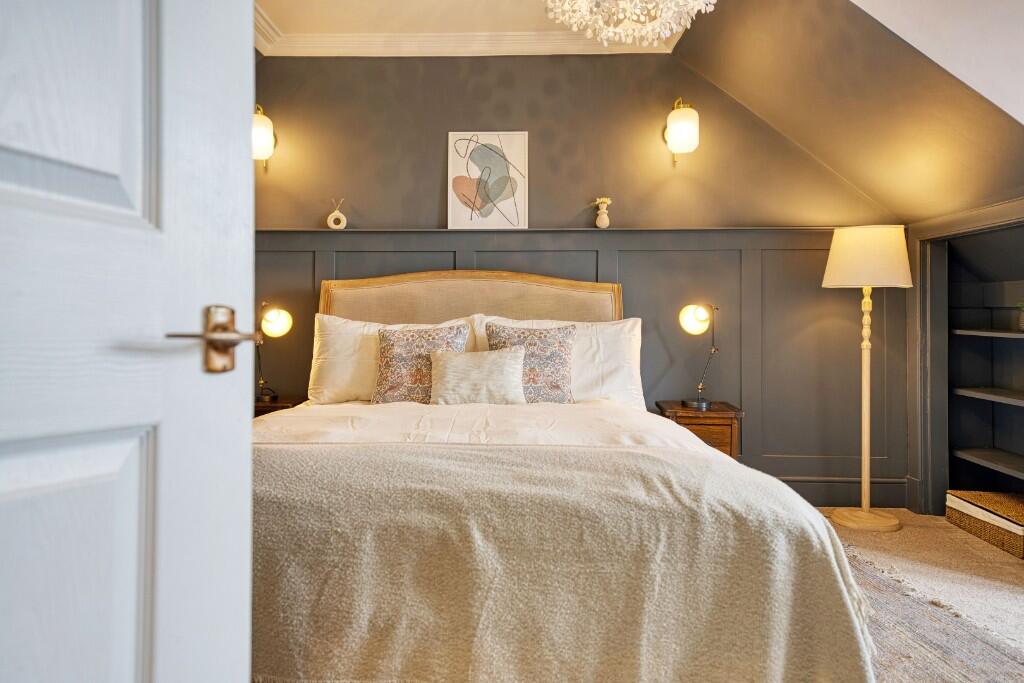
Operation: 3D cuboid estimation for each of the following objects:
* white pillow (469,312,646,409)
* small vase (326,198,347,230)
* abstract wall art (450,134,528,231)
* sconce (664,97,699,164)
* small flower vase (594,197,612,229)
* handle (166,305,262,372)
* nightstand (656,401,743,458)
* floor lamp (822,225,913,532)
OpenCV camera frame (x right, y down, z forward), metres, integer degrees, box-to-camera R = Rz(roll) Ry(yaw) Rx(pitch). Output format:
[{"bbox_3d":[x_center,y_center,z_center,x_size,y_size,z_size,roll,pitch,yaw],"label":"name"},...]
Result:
[{"bbox_3d":[0.236,0.106,3.430,0.860,0.460,0.190,-1,-22,3],"label":"white pillow"},{"bbox_3d":[-0.956,-0.692,3.720,0.108,0.170,0.050,0,0,2],"label":"small vase"},{"bbox_3d":[-0.128,-0.868,3.680,0.430,0.530,0.030,0,-3,2],"label":"abstract wall art"},{"bbox_3d":[0.882,-1.106,3.580,0.165,0.340,0.260,0,0,2],"label":"sconce"},{"bbox_3d":[0.491,-0.693,3.670,0.095,0.170,0.090,0,0,2],"label":"small flower vase"},{"bbox_3d":[-0.334,-0.002,0.745,0.055,0.080,0.145,0,0,21],"label":"handle"},{"bbox_3d":[0.930,0.614,3.470,0.390,0.555,0.380,0,0,2],"label":"nightstand"},{"bbox_3d":[1.757,0.161,3.385,0.450,1.465,0.450,0,0,2],"label":"floor lamp"}]

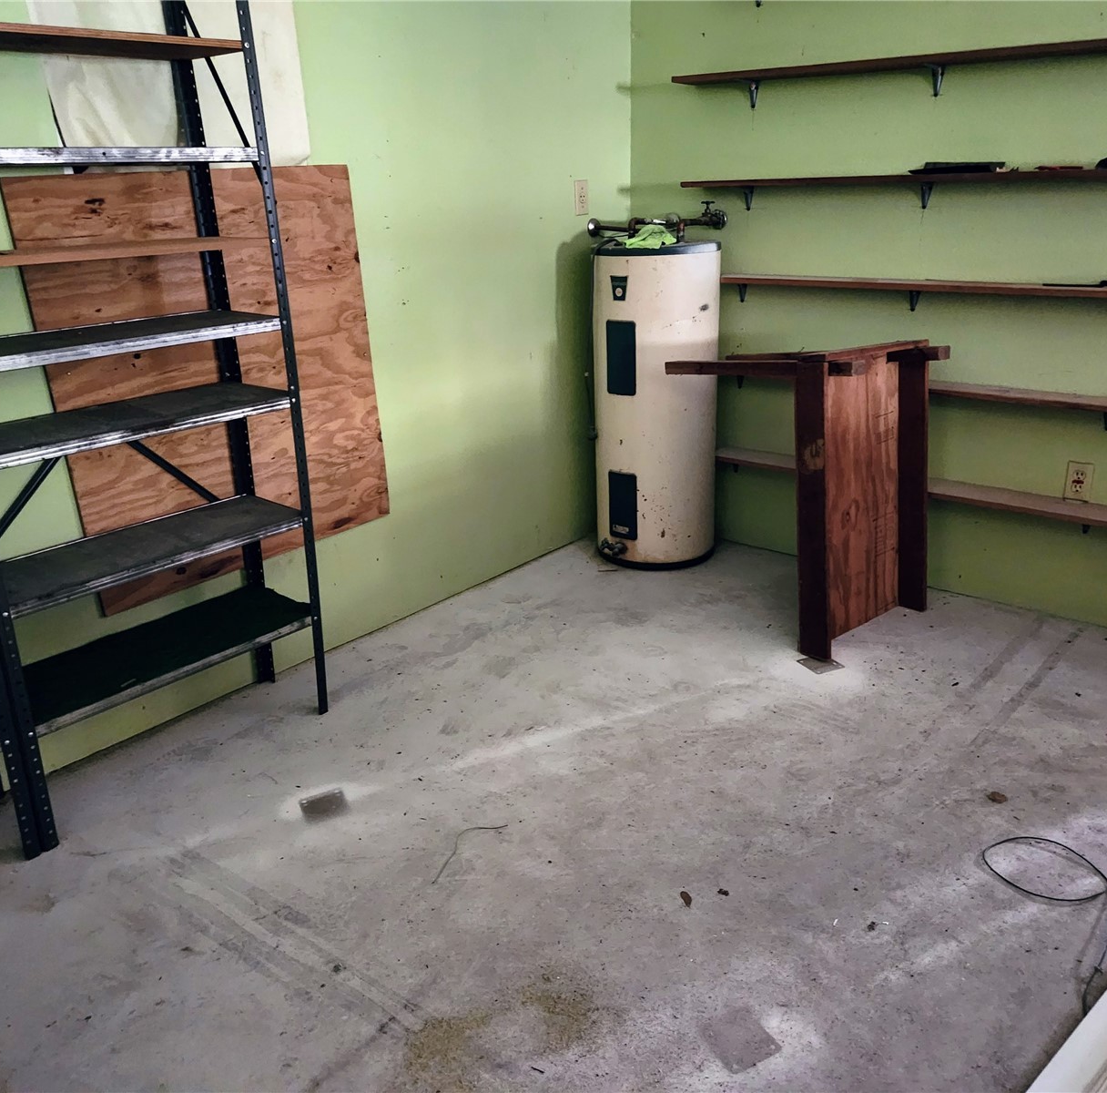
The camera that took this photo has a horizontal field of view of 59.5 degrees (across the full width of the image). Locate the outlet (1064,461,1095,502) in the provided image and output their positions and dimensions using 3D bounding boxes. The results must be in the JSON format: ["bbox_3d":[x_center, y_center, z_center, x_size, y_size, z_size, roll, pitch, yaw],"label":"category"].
[{"bbox_3d":[1.613,-0.199,2.970,0.071,0.117,0.012,15,25,37],"label":"outlet"}]

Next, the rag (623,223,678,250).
[{"bbox_3d":[0.332,-1.056,3.302,0.175,0.080,0.190,1,20,6],"label":"rag"}]

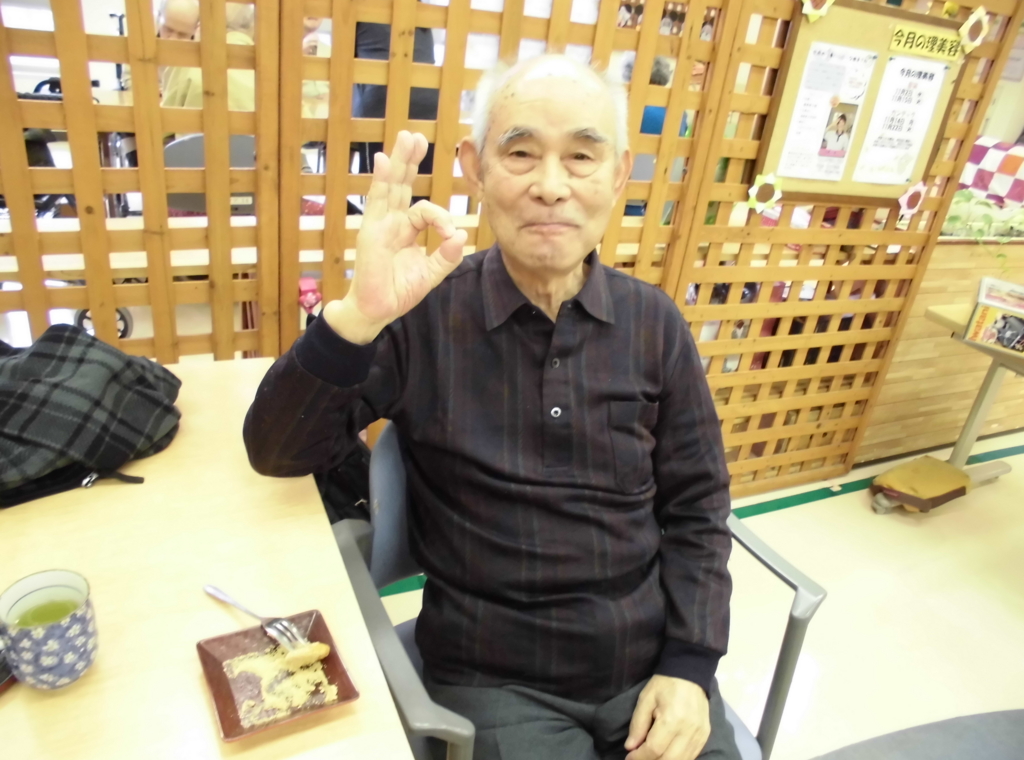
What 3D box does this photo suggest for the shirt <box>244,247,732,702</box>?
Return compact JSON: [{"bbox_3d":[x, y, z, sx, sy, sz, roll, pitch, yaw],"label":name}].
[{"bbox_3d":[-0.026,0.143,1.027,0.590,0.560,0.360,-1,24,-7],"label":"shirt"}]

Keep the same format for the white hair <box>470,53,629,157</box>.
[{"bbox_3d":[0.042,-0.293,0.913,0.172,0.165,0.185,3,25,-1],"label":"white hair"}]

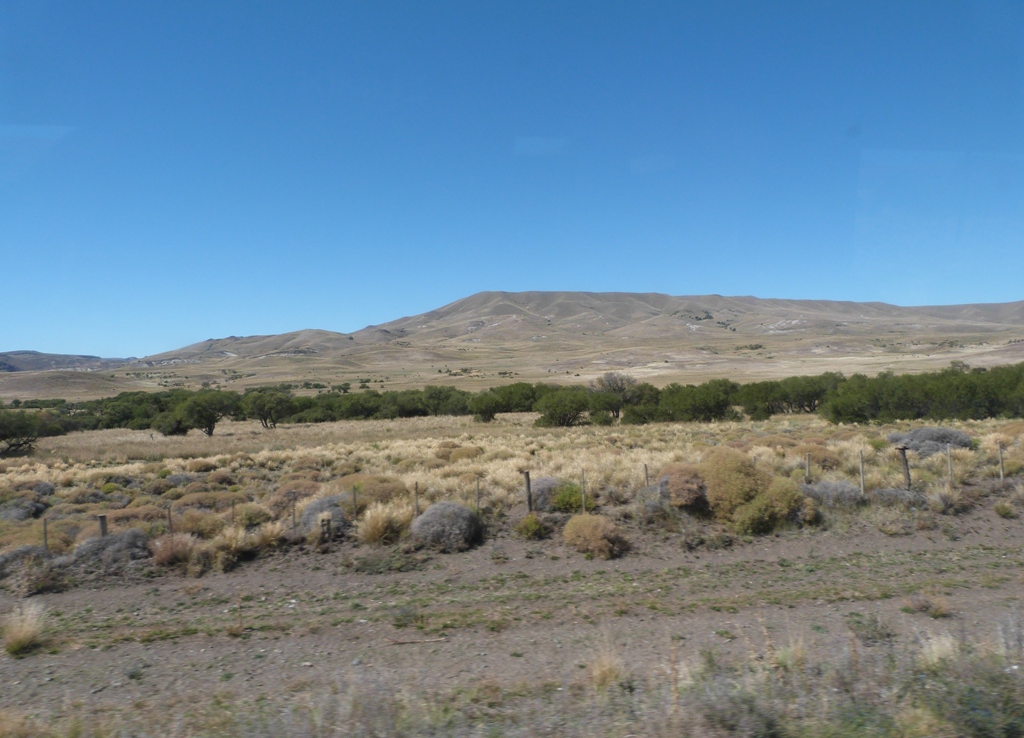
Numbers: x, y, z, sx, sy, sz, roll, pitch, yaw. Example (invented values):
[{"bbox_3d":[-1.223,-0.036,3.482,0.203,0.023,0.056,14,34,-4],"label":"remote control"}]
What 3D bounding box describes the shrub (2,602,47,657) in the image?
[{"bbox_3d":[-7.441,3.950,11.314,0.660,0.780,0.610,-3,-1,0],"label":"shrub"}]

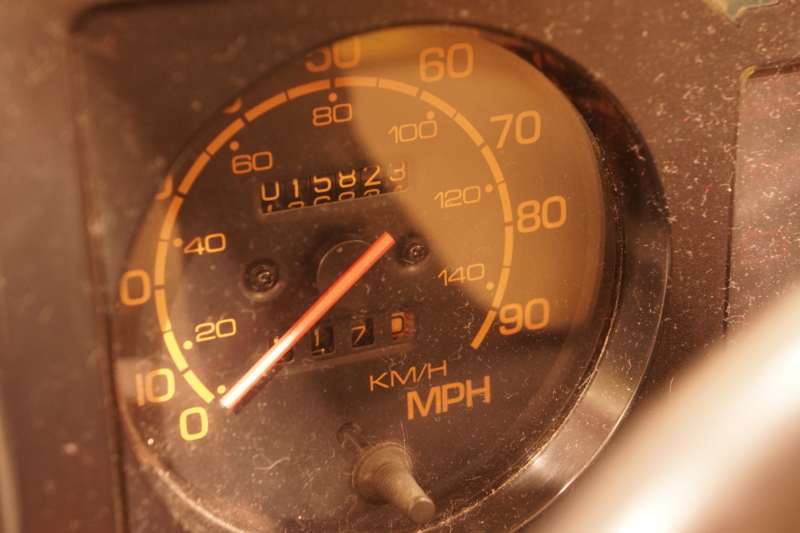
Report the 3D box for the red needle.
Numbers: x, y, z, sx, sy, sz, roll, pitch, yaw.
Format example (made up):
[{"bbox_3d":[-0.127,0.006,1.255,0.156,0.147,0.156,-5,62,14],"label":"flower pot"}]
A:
[{"bbox_3d":[-0.019,0.011,0.368,0.048,0.003,0.002,-46,30,-3],"label":"red needle"}]

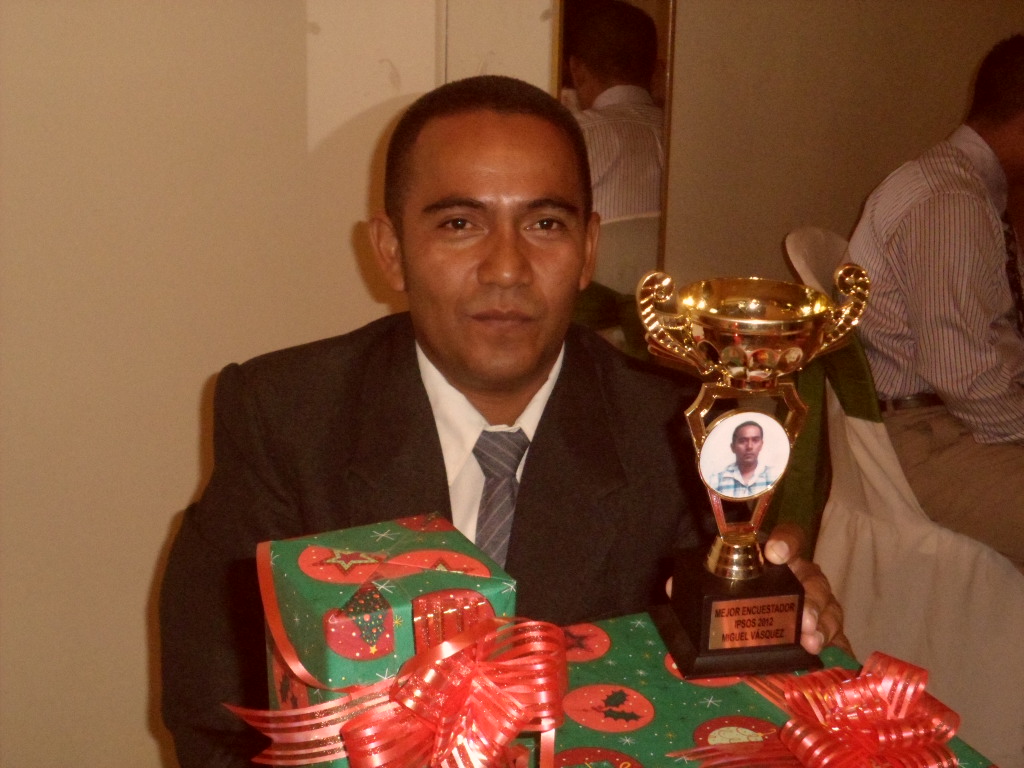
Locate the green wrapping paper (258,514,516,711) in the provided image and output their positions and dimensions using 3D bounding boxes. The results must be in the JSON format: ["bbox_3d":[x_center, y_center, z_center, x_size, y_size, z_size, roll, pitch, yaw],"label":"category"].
[{"bbox_3d":[-0.063,0.168,0.758,0.101,0.170,0.089,-8,22,-23],"label":"green wrapping paper"}]

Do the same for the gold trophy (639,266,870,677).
[{"bbox_3d":[0.133,0.044,0.844,0.131,0.229,0.085,-3,20,-9],"label":"gold trophy"}]

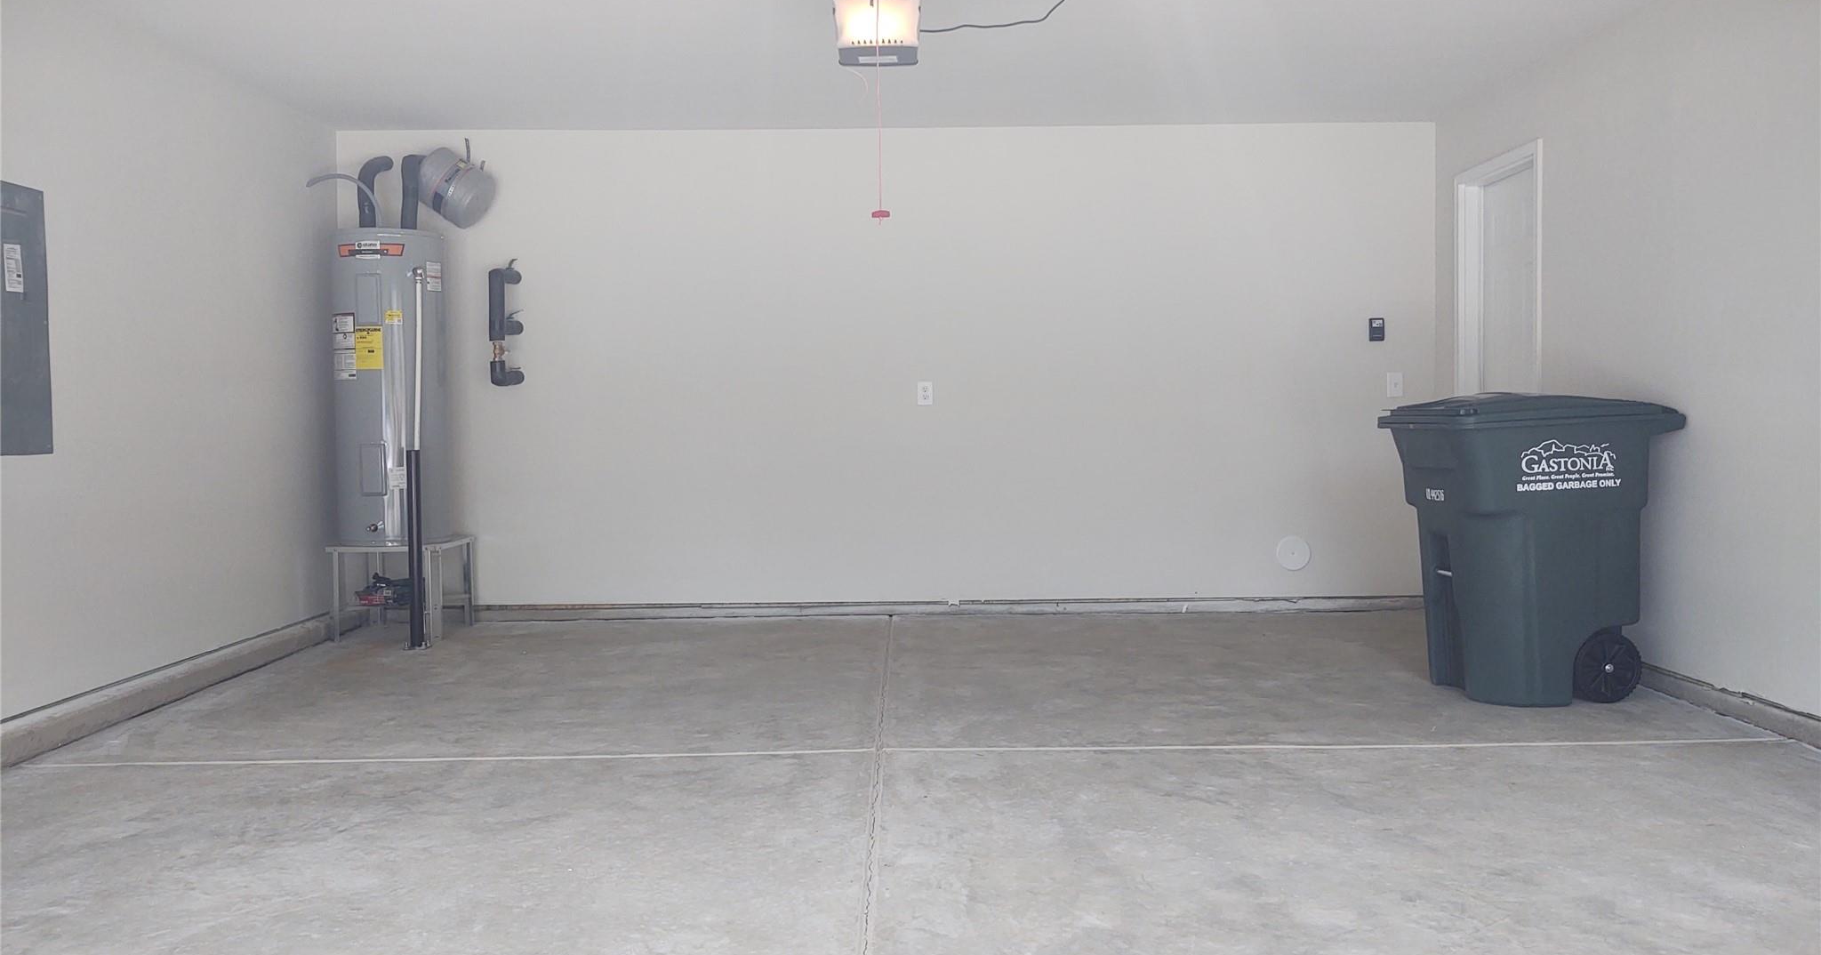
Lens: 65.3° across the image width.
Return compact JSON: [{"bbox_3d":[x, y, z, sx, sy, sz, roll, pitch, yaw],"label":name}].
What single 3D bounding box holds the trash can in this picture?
[{"bbox_3d":[2.267,0.245,5.228,0.820,1.090,0.710,-1,2,-6],"label":"trash can"}]

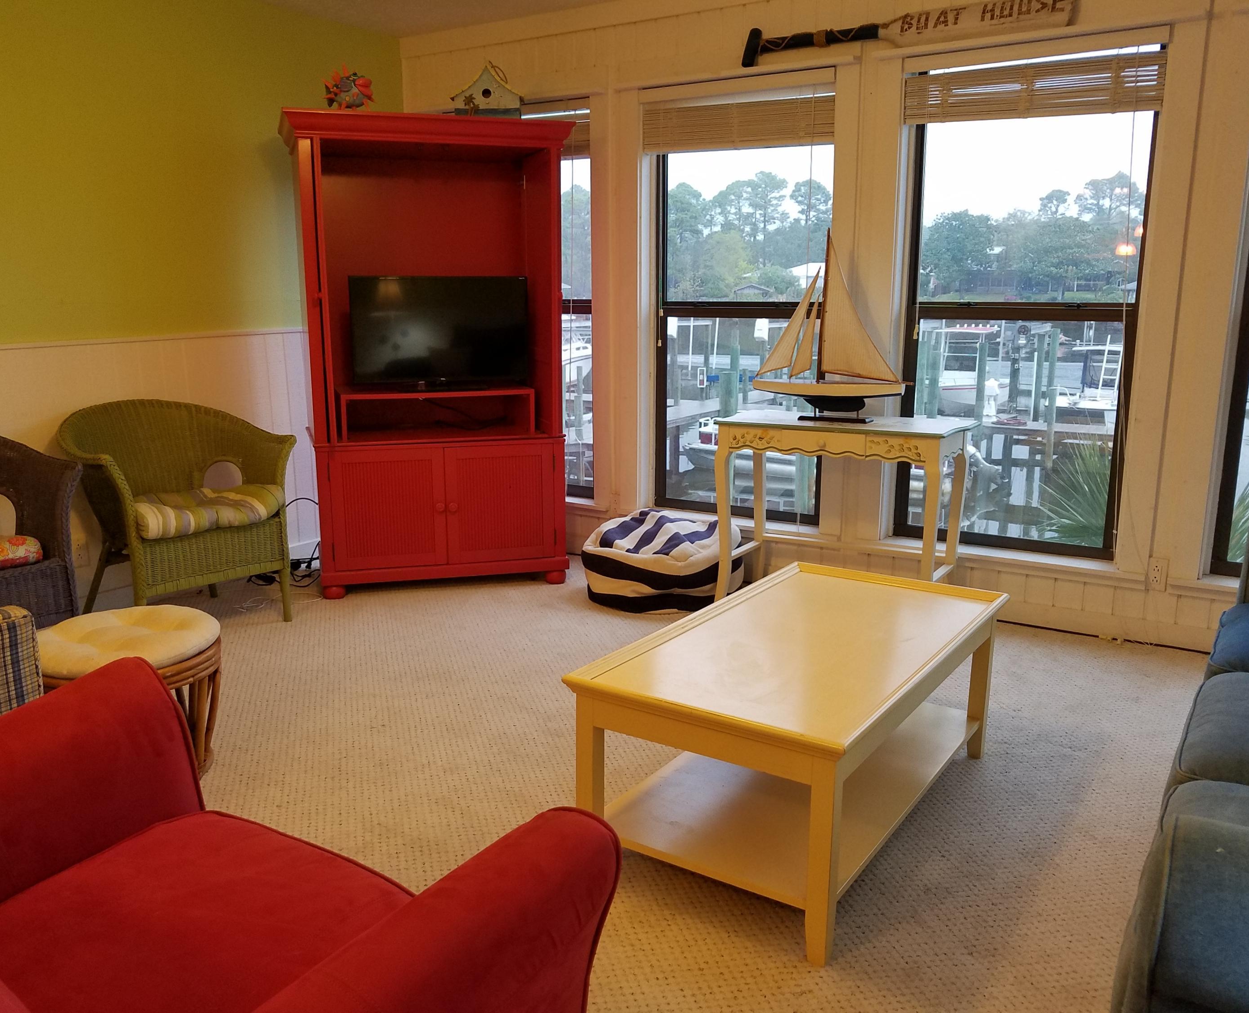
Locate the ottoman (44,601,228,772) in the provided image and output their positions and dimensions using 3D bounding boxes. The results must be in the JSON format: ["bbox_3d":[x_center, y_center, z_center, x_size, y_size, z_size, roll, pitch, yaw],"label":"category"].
[{"bbox_3d":[-1.266,0.496,2.605,0.456,0.390,0.456,-9,15,-39],"label":"ottoman"}]

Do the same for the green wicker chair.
[{"bbox_3d":[-1.663,0.034,3.759,0.570,0.834,0.666,9,14,37],"label":"green wicker chair"}]

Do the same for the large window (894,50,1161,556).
[{"bbox_3d":[1.436,-0.688,3.715,0.804,1.728,0.096,7,13,30],"label":"large window"}]

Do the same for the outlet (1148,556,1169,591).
[{"bbox_3d":[1.869,0.242,3.555,0.072,0.118,0.012,7,13,30],"label":"outlet"}]

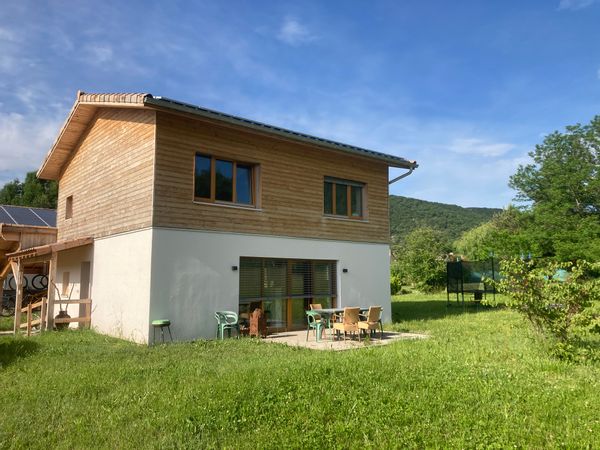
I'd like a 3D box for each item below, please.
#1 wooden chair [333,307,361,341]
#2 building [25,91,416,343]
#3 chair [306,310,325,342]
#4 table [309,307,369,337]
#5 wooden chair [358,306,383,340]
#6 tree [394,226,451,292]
[{"bbox_3d":[1.208,2.561,12.586,0.516,0.890,0.546,4,-8,-34],"label":"wooden chair"},{"bbox_3d":[-3.226,-0.149,18.989,10.544,7.766,11.137,5,-8,-40],"label":"building"},{"bbox_3d":[0.508,2.624,12.706,0.556,0.799,0.546,-6,-8,40],"label":"chair"},{"bbox_3d":[1.134,2.745,13.526,1.771,0.739,0.911,5,-8,-40],"label":"table"},{"bbox_3d":[1.862,2.614,13.078,0.516,0.890,0.546,6,-9,-43],"label":"wooden chair"},{"bbox_3d":[13.378,3.768,53.000,6.200,7.200,6.200,0,-6,0],"label":"tree"}]

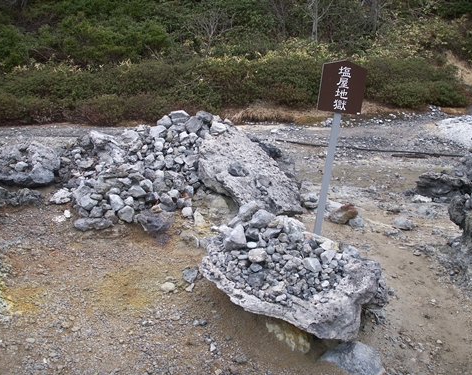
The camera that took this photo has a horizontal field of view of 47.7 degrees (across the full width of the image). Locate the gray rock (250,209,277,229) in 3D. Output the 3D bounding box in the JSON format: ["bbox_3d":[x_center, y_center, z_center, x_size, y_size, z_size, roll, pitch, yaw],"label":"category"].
[{"bbox_3d":[0.202,0.237,4.080,0.200,0.135,0.160,0,12,0],"label":"gray rock"}]

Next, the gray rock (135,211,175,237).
[{"bbox_3d":[-0.816,0.360,5.350,0.380,0.220,0.280,0,12,0],"label":"gray rock"}]

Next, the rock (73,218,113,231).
[{"bbox_3d":[-1.472,0.381,5.500,0.390,0.115,0.180,0,12,0],"label":"rock"}]

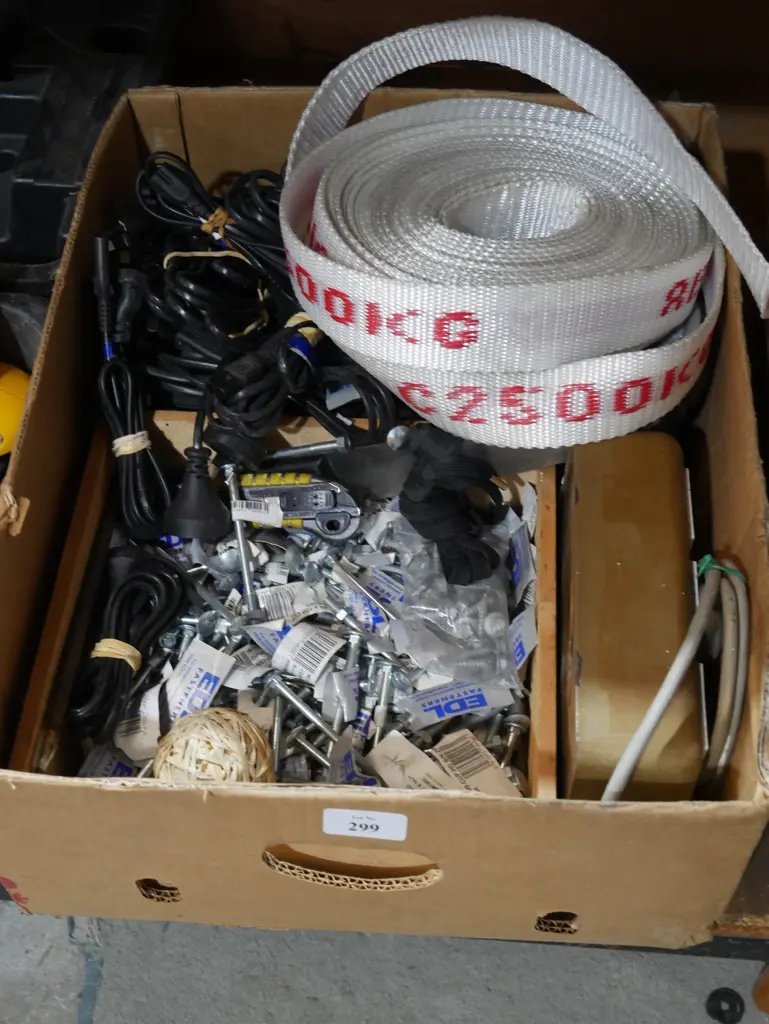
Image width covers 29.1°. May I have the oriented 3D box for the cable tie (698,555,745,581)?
[{"bbox_3d":[0.191,0.031,0.838,0.027,0.014,0.012,2,54,3],"label":"cable tie"}]

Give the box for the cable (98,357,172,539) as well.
[{"bbox_3d":[-0.155,-0.041,0.923,0.036,0.028,0.114,-11,70,-7],"label":"cable"}]

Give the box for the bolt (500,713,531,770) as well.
[{"bbox_3d":[0.069,0.127,0.820,0.015,0.015,0.036,14,57,11],"label":"bolt"}]

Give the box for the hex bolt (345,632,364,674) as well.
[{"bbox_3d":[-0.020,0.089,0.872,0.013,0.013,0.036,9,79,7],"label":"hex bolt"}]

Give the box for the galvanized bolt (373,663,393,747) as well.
[{"bbox_3d":[-0.003,0.114,0.860,0.012,0.012,0.052,6,78,5],"label":"galvanized bolt"}]

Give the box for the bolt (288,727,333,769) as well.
[{"bbox_3d":[-0.040,0.132,0.820,0.012,0.012,0.033,-36,47,-24],"label":"bolt"}]

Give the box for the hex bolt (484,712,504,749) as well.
[{"bbox_3d":[0.063,0.128,0.854,0.010,0.010,0.025,16,84,12],"label":"hex bolt"}]

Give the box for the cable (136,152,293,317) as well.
[{"bbox_3d":[-0.117,-0.191,1.018,0.080,0.055,0.145,-32,59,-22],"label":"cable"}]

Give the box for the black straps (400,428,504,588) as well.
[{"bbox_3d":[0.040,-0.007,0.873,0.060,0.045,0.090,2,54,4],"label":"black straps"}]

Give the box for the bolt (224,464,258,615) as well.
[{"bbox_3d":[-0.085,0.015,0.885,0.011,0.011,0.101,-9,64,-7],"label":"bolt"}]

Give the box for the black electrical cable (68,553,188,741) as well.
[{"bbox_3d":[-0.154,0.078,0.877,0.050,0.032,0.108,9,63,8],"label":"black electrical cable"}]

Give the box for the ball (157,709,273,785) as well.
[{"bbox_3d":[-0.092,0.140,0.800,0.067,0.063,0.067,0,53,0],"label":"ball"}]

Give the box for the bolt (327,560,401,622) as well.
[{"bbox_3d":[-0.013,0.048,0.898,0.054,0.012,0.012,40,63,15],"label":"bolt"}]

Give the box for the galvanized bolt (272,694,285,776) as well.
[{"bbox_3d":[-0.059,0.123,0.820,0.008,0.008,0.049,-1,57,0],"label":"galvanized bolt"}]

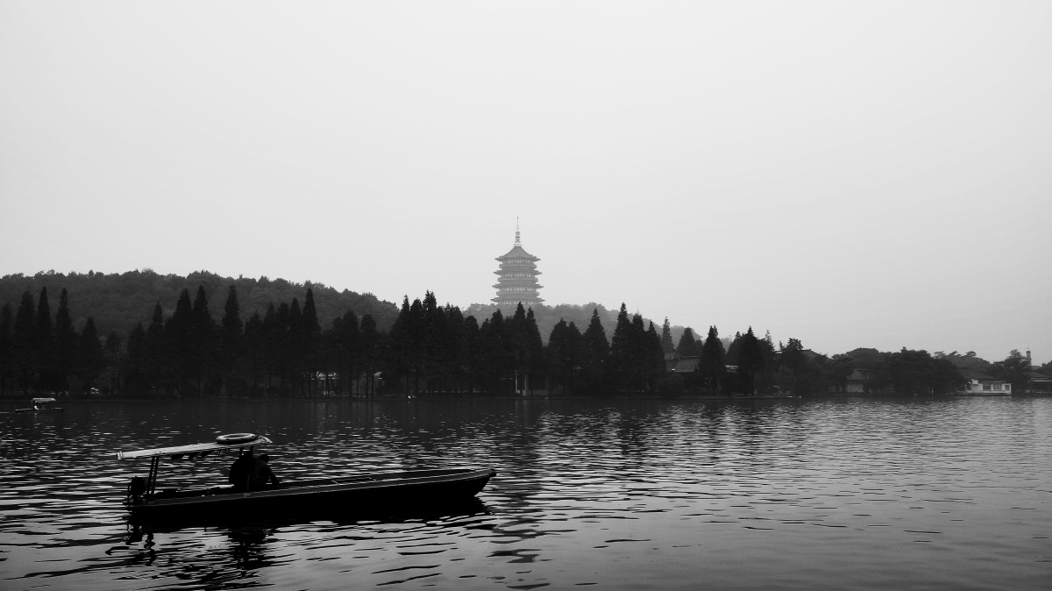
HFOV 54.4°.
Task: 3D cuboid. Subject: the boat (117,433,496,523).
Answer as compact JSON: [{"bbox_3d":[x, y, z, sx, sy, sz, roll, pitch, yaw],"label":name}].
[{"bbox_3d":[-4.058,3.450,20.283,7.503,1.480,1.600,2,-6,-24],"label":"boat"}]

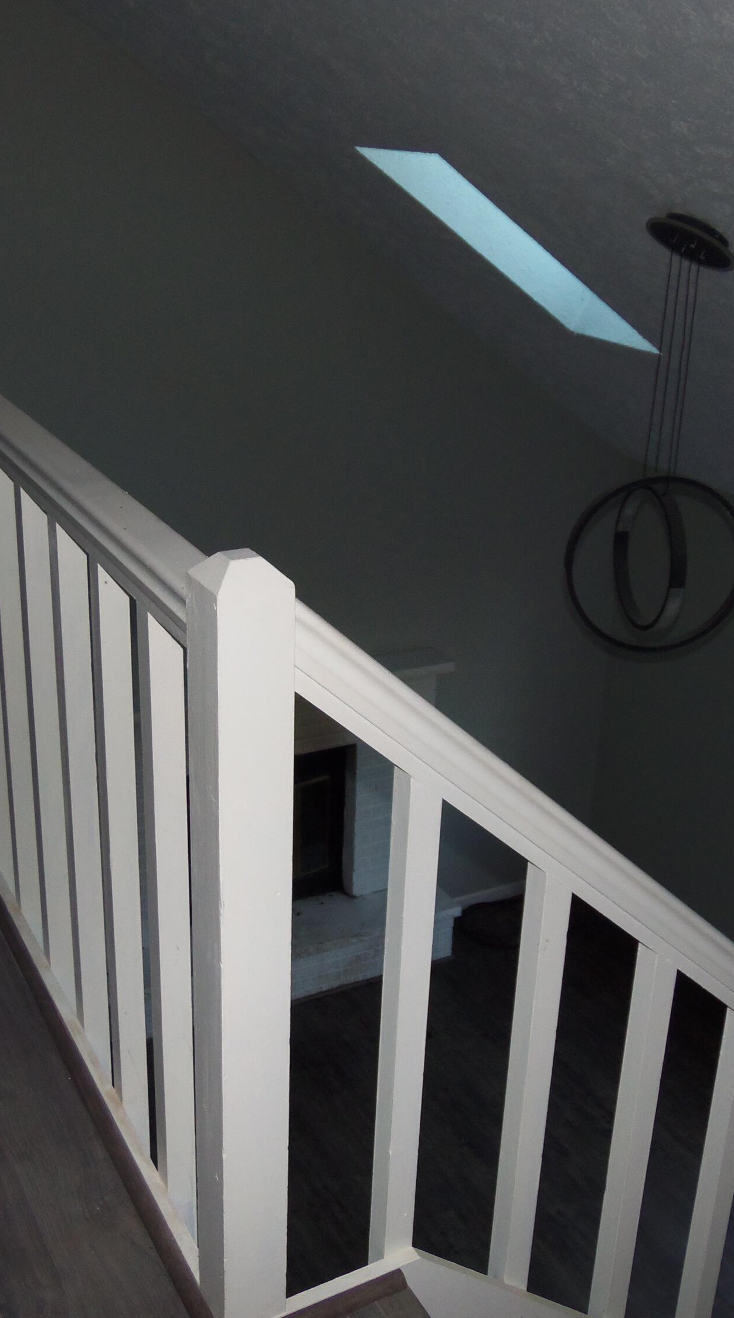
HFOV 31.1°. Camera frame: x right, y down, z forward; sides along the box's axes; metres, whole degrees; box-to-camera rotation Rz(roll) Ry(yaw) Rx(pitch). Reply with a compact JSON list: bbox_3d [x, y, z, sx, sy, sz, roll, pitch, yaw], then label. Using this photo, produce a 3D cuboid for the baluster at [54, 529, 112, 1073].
[{"bbox_3d":[-0.416,0.239,1.940,0.040,0.920,0.040,-10,25,-27],"label":"baluster"}]

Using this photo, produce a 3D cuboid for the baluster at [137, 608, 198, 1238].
[{"bbox_3d":[-0.246,0.365,1.649,0.040,0.920,0.040,-10,25,-27],"label":"baluster"}]

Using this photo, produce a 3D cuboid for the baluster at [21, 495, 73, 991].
[{"bbox_3d":[-0.499,0.178,2.081,0.040,0.920,0.040,-10,25,-27],"label":"baluster"}]

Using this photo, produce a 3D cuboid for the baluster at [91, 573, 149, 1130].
[{"bbox_3d":[-0.331,0.302,1.794,0.040,0.920,0.040,-10,25,-27],"label":"baluster"}]

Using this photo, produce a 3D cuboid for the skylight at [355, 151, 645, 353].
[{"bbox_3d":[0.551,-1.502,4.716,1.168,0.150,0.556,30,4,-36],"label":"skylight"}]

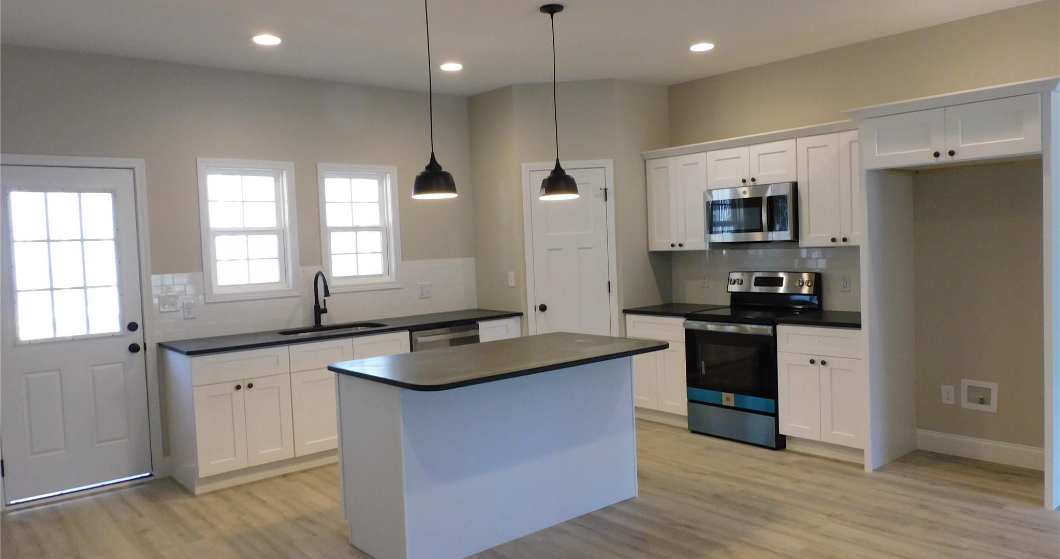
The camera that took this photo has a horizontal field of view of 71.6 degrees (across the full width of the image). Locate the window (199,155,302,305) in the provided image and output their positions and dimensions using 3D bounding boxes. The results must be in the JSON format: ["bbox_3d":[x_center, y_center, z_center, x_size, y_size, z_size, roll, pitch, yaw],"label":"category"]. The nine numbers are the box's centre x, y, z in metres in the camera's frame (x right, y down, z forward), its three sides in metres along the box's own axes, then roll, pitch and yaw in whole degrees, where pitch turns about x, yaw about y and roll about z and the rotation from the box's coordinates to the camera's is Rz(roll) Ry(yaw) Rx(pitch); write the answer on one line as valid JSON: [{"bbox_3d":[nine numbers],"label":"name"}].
[{"bbox_3d":[-2.045,-0.361,5.365,0.688,1.002,0.110,-5,4,-40],"label":"window"}]

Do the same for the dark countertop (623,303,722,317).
[{"bbox_3d":[1.225,0.253,6.030,0.645,0.030,0.641,-5,4,-40],"label":"dark countertop"}]

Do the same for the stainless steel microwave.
[{"bbox_3d":[1.722,-0.484,5.507,0.425,0.419,0.757,-5,4,-40],"label":"stainless steel microwave"}]

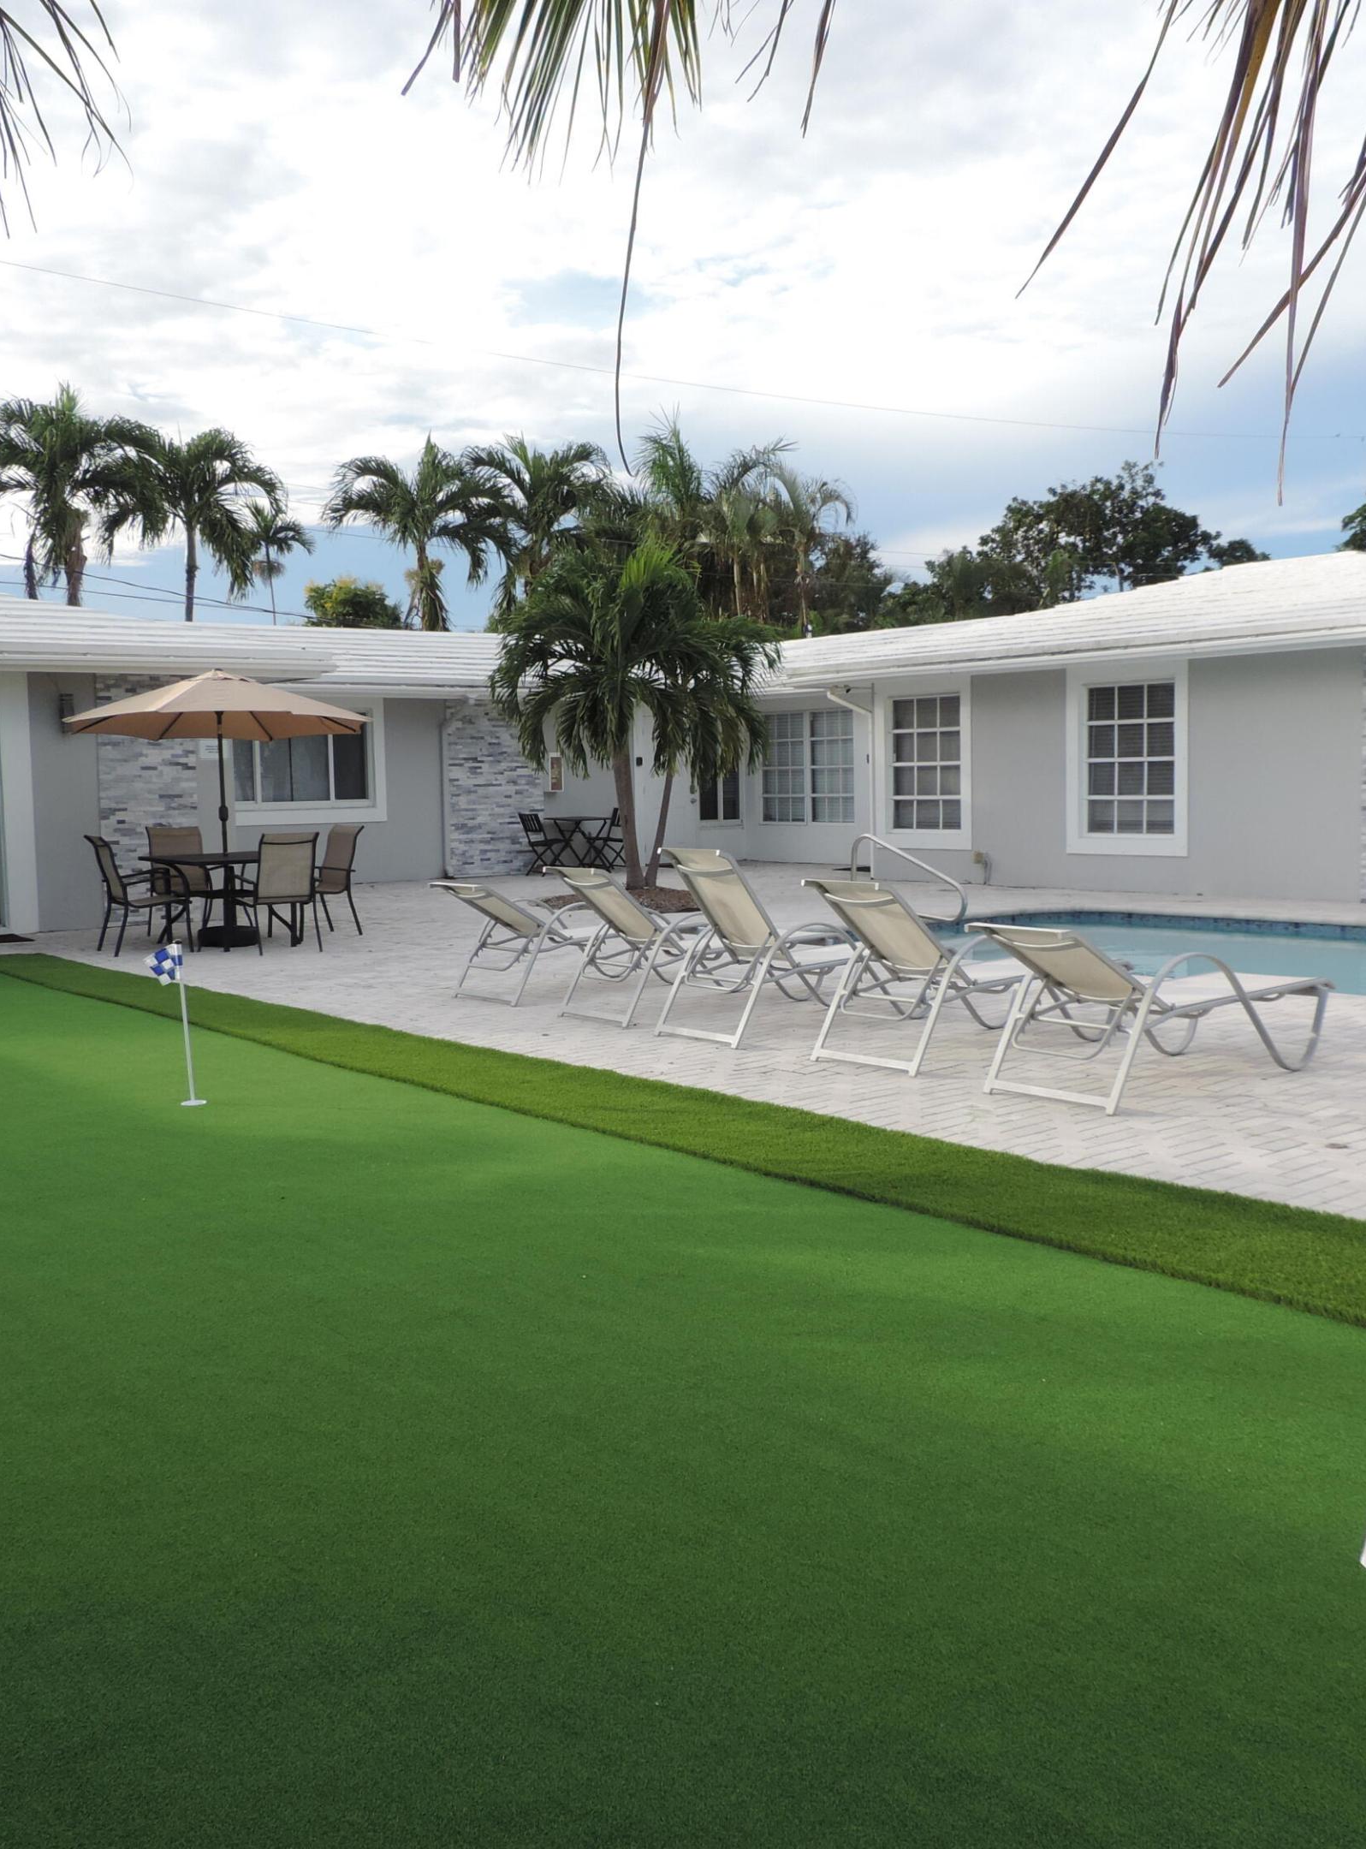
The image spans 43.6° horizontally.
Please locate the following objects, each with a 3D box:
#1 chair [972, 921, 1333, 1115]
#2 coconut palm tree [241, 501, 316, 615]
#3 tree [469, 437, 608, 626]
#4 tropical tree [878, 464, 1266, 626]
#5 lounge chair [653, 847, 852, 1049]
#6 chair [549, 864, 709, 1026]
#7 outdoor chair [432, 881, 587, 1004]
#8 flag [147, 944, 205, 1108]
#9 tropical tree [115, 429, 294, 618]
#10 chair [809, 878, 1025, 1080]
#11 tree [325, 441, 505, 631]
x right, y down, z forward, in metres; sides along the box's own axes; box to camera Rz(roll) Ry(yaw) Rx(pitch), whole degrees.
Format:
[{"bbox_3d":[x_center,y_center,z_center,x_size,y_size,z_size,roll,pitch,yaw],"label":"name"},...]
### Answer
[{"bbox_3d":[2.085,0.316,7.452,1.803,0.751,0.660,-5,6,-36],"label":"chair"},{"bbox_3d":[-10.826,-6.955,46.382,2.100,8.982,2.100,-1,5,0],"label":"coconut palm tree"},{"bbox_3d":[-2.496,-5.102,31.320,3.100,7.535,3.100,-1,5,0],"label":"tree"},{"bbox_3d":[9.180,-6.534,40.363,8.787,8.552,7.030,0,5,13],"label":"tropical tree"},{"bbox_3d":[0.708,0.057,9.289,1.662,1.002,0.660,-5,6,-36],"label":"lounge chair"},{"bbox_3d":[0.093,0.064,10.070,1.763,0.876,0.660,-5,6,-36],"label":"chair"},{"bbox_3d":[-0.704,0.074,10.842,1.720,0.715,0.650,-5,6,-38],"label":"outdoor chair"},{"bbox_3d":[-2.181,0.432,7.330,0.200,0.697,0.100,-6,6,-16],"label":"flag"},{"bbox_3d":[-7.835,-4.572,28.306,3.100,7.194,3.100,-1,5,0],"label":"tropical tree"},{"bbox_3d":[1.443,0.183,8.401,1.753,0.876,0.660,-5,6,-36],"label":"chair"},{"bbox_3d":[-4.802,-5.045,31.319,3.300,7.509,3.300,-1,5,0],"label":"tree"}]

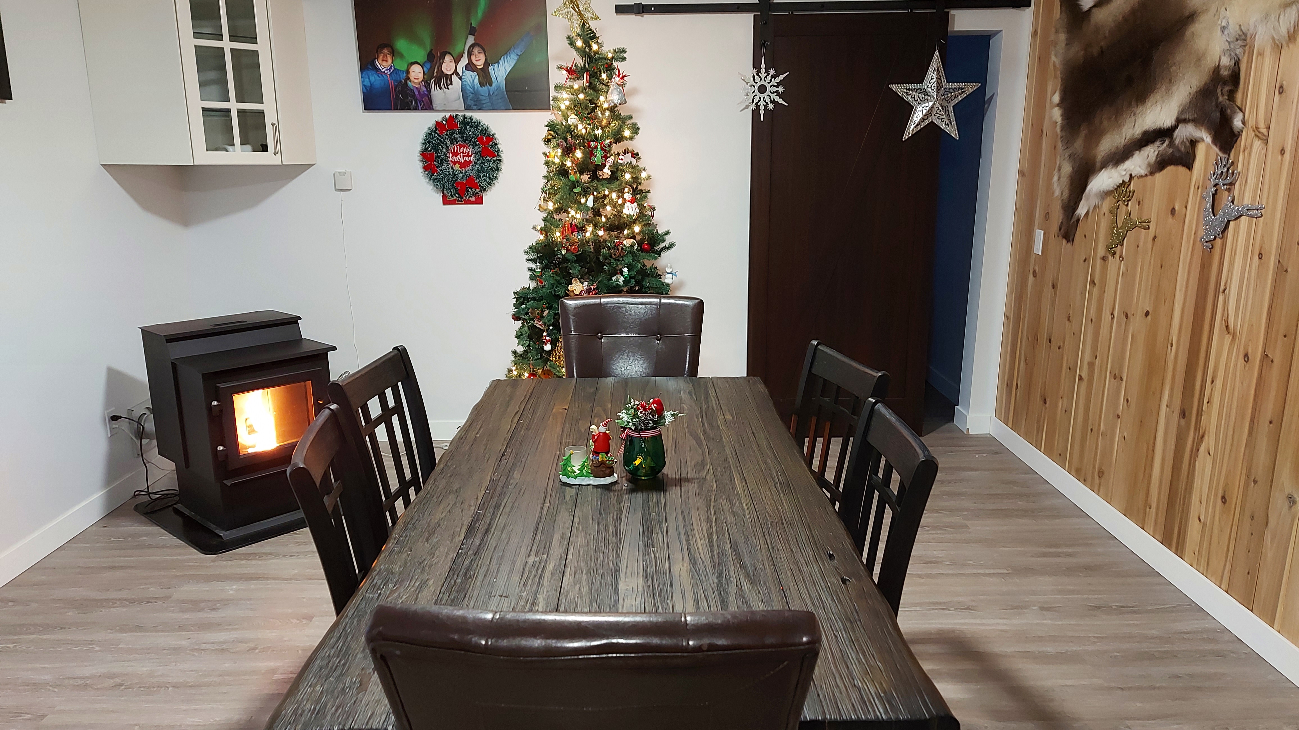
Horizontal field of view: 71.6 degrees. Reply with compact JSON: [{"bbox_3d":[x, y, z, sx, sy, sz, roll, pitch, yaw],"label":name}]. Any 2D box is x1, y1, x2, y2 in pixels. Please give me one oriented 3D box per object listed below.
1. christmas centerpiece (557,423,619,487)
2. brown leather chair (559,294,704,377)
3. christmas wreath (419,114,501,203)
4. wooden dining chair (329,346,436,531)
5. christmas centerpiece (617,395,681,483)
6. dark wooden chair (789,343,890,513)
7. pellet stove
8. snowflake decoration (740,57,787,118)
[{"bbox_3d":[-0.142,0.195,2.100,0.138,0.148,0.090,-1,14,0],"label":"christmas centerpiece"},{"bbox_3d":[-0.051,0.318,2.980,0.485,1.020,0.620,-1,14,0],"label":"brown leather chair"},{"bbox_3d":[-0.924,-1.015,4.442,0.410,0.435,0.070,-1,14,0],"label":"christmas wreath"},{"bbox_3d":[-0.475,0.469,2.424,0.530,0.960,0.440,1,14,7],"label":"wooden dining chair"},{"bbox_3d":[-0.005,0.164,2.093,0.148,0.183,0.133,-1,14,-1],"label":"christmas centerpiece"},{"bbox_3d":[0.284,0.459,2.442,0.530,0.960,0.440,-4,14,-14],"label":"dark wooden chair"},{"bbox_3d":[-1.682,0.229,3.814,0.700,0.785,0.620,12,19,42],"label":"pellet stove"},{"bbox_3d":[0.548,-1.324,4.309,0.240,0.303,0.020,-1,14,0],"label":"snowflake decoration"}]

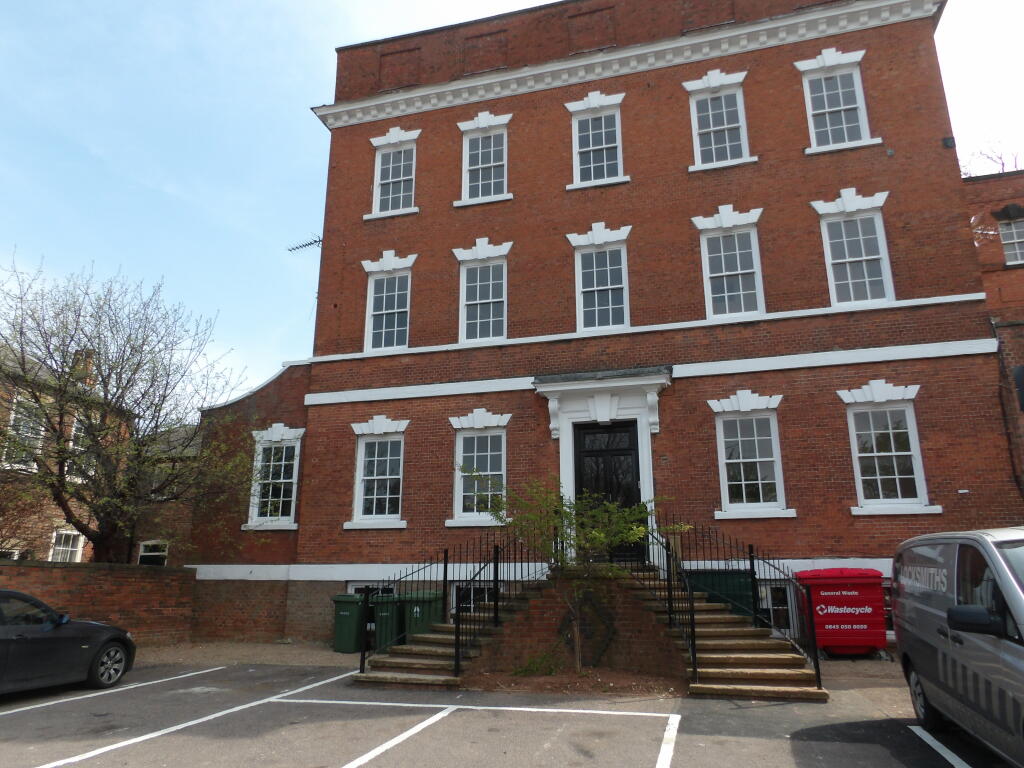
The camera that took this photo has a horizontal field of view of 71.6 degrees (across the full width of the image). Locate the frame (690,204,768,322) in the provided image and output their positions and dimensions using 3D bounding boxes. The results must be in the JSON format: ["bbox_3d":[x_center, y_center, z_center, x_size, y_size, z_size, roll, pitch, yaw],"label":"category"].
[{"bbox_3d":[4.642,-2.618,15.032,1.494,2.587,0.200,-4,-16,15],"label":"frame"}]

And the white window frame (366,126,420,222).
[{"bbox_3d":[-3.001,-5.381,18.028,1.507,2.559,0.200,-4,-16,15],"label":"white window frame"}]

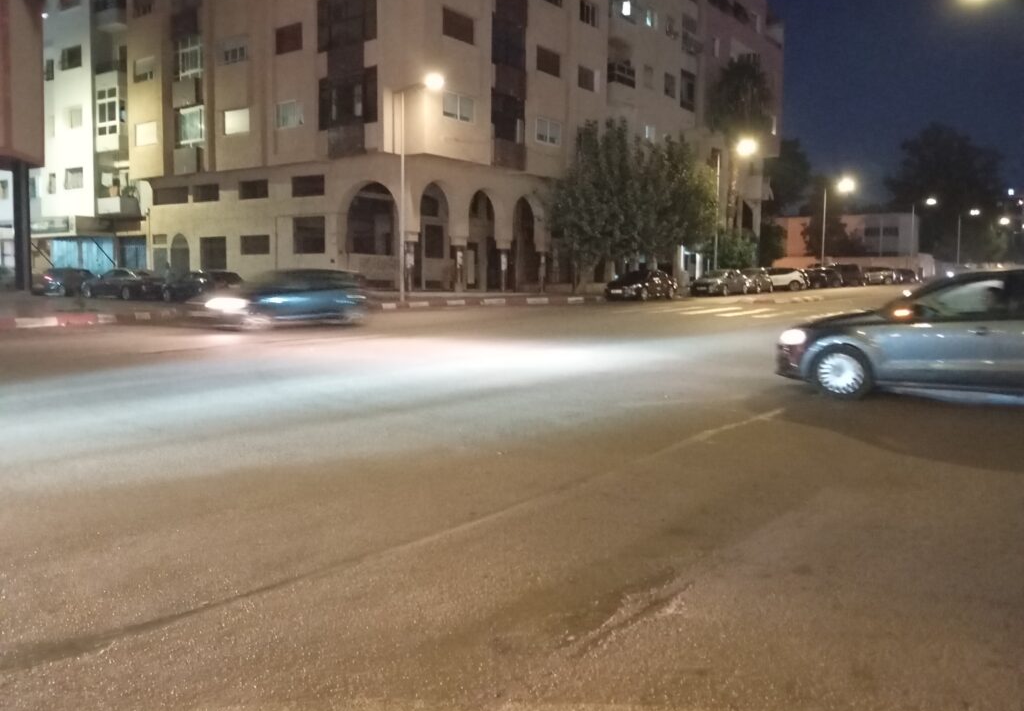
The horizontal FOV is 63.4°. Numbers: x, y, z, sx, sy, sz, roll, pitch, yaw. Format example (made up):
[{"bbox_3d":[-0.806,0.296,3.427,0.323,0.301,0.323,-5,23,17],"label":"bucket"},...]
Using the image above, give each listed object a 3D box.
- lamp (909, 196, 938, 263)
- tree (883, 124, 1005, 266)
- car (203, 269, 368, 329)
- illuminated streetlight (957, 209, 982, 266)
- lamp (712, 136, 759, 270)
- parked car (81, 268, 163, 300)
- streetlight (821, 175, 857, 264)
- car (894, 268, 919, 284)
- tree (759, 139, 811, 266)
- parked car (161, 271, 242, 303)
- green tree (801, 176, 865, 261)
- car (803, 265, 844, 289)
[{"bbox_3d":[45.953,-12.800,92.500,2.400,8.900,0.350,5,7,39],"label":"lamp"},{"bbox_3d":[53.418,-18.564,101.028,14.500,18.694,14.000,5,7,36],"label":"tree"},{"bbox_3d":[-5.491,-1.451,20.424,4.050,1.470,1.750,-4,7,-37],"label":"car"},{"bbox_3d":[61.446,-14.842,111.500,2.500,8.900,0.350,5,7,39],"label":"illuminated streetlight"},{"bbox_3d":[12.452,-7.807,46.510,2.200,8.688,0.400,5,7,37],"label":"lamp"},{"bbox_3d":[-18.040,-3.308,38.800,4.450,1.420,1.800,3,6,27],"label":"parked car"},{"bbox_3d":[26.641,-10.141,68.001,2.200,8.846,0.400,5,7,37],"label":"streetlight"},{"bbox_3d":[40.970,-8.233,86.000,1.780,1.480,4.200,5,7,39],"label":"car"},{"bbox_3d":[24.678,-12.944,75.330,6.800,12.876,6.800,5,7,36],"label":"tree"},{"bbox_3d":[-13.521,-3.062,36.500,4.200,1.470,1.780,4,6,30],"label":"parked car"},{"bbox_3d":[31.455,-12.064,80.477,6.400,10.052,6.200,5,7,36],"label":"green tree"},{"bbox_3d":[24.247,-6.003,64.500,1.790,1.530,4.200,5,7,39],"label":"car"}]

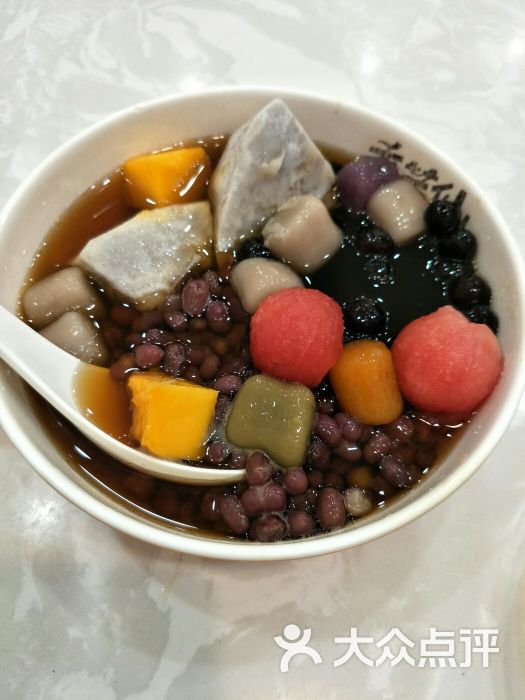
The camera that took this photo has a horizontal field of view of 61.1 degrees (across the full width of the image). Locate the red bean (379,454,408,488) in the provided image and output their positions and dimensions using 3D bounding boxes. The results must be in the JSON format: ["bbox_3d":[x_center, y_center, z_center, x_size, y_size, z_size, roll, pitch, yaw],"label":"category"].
[{"bbox_3d":[0.035,0.033,0.120,0.006,0.006,0.010,-25,68,-13],"label":"red bean"}]

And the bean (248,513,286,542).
[{"bbox_3d":[0.001,0.050,0.124,0.011,0.008,0.008,-7,65,-5],"label":"bean"}]

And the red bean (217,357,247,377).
[{"bbox_3d":[-0.010,0.005,0.141,0.010,0.006,0.007,-15,66,-11],"label":"red bean"}]

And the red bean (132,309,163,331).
[{"bbox_3d":[-0.040,-0.011,0.155,0.011,0.008,0.008,-17,66,-9],"label":"red bean"}]

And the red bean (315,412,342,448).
[{"bbox_3d":[0.019,0.022,0.124,0.006,0.006,0.010,-20,66,-11],"label":"red bean"}]

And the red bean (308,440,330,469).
[{"bbox_3d":[0.017,0.030,0.130,0.006,0.006,0.010,-19,67,-13],"label":"red bean"}]

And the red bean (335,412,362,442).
[{"bbox_3d":[0.026,0.023,0.132,0.007,0.007,0.010,-36,72,-18],"label":"red bean"}]

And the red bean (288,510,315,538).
[{"bbox_3d":[0.011,0.049,0.125,0.007,0.008,0.008,2,64,0],"label":"red bean"}]

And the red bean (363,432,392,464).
[{"bbox_3d":[0.035,0.030,0.134,0.011,0.008,0.007,-37,71,-17],"label":"red bean"}]

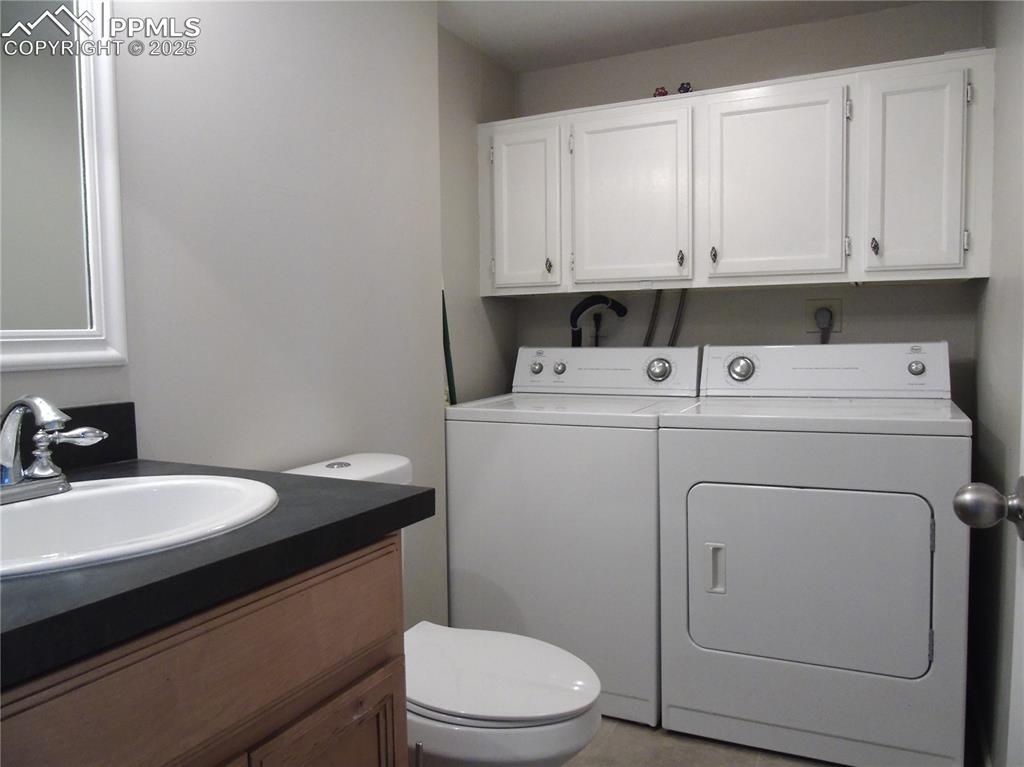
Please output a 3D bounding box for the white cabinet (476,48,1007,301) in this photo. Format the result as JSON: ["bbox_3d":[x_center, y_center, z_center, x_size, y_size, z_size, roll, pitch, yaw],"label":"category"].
[{"bbox_3d":[0.661,-0.620,2.489,1.589,0.612,0.320,1,4,26],"label":"white cabinet"}]

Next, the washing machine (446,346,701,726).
[{"bbox_3d":[0.244,0.430,2.519,0.685,1.103,0.655,1,4,26],"label":"washing machine"}]

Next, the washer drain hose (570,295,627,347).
[{"bbox_3d":[0.323,-0.234,2.805,0.220,0.213,0.075,1,4,26],"label":"washer drain hose"}]

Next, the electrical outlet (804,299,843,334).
[{"bbox_3d":[1.050,-0.228,2.497,0.117,0.116,0.015,1,4,26],"label":"electrical outlet"}]

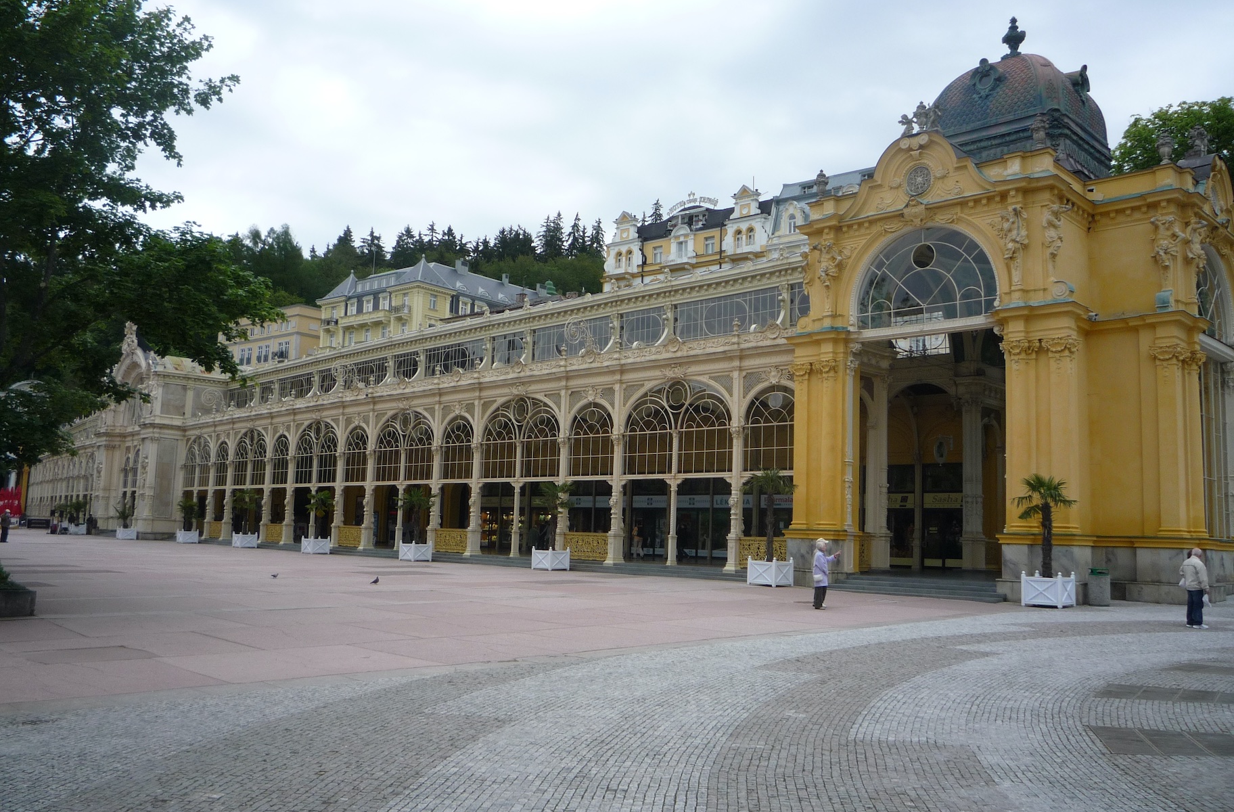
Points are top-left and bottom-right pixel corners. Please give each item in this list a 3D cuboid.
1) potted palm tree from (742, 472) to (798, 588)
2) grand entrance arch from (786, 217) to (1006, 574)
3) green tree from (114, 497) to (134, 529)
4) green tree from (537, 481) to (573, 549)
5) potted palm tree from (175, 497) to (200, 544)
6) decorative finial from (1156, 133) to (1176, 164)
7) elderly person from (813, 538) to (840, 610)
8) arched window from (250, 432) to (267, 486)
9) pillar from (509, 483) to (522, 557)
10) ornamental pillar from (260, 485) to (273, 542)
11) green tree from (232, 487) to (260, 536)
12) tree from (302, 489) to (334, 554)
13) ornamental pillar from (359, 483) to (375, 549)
[{"bbox_3d":[4.939,3.910,34.369,1.650,3.703,1.650,-5,-10,45],"label":"potted palm tree"},{"bbox_3d":[9.685,-0.213,37.199,8.277,12.000,1.400,-5,-10,43],"label":"grand entrance arch"},{"bbox_3d":[-40.294,8.736,87.300,1.600,2.600,1.650,8,-9,-42],"label":"green tree"},{"bbox_3d":[-2.689,4.747,46.600,1.650,3.000,1.700,2,-7,0],"label":"green tree"},{"bbox_3d":[-32.048,8.453,79.800,1.750,3.450,1.800,8,-9,-42],"label":"potted palm tree"},{"bbox_3d":[17.337,-8.141,33.800,0.600,1.080,0.600,-5,-10,45],"label":"decorative finial"},{"bbox_3d":[4.595,3.693,23.600,0.580,1.568,0.500,3,-7,-7],"label":"elderly person"},{"bbox_3d":[-25.030,3.699,74.600,0.220,3.720,2.600,8,-10,-42],"label":"arched window"},{"bbox_3d":[-4.833,5.523,51.700,0.380,3.550,0.420,9,-10,-43],"label":"pillar"},{"bbox_3d":[-24.098,7.444,73.600,0.650,3.900,0.620,8,-10,-42],"label":"ornamental pillar"},{"bbox_3d":[-24.748,7.016,71.400,1.900,3.150,1.950,8,-10,-42],"label":"green tree"},{"bbox_3d":[-15.531,6.019,55.646,1.600,3.304,1.600,8,-9,-42],"label":"tree"},{"bbox_3d":[-12.920,5.711,55.338,0.470,3.373,0.440,8,-9,-42],"label":"ornamental pillar"}]

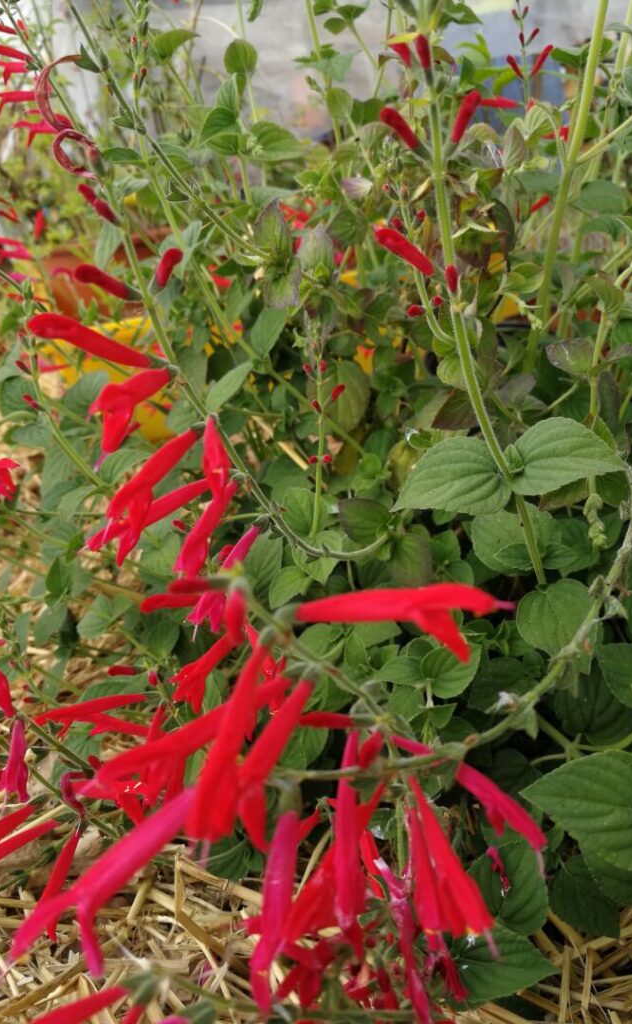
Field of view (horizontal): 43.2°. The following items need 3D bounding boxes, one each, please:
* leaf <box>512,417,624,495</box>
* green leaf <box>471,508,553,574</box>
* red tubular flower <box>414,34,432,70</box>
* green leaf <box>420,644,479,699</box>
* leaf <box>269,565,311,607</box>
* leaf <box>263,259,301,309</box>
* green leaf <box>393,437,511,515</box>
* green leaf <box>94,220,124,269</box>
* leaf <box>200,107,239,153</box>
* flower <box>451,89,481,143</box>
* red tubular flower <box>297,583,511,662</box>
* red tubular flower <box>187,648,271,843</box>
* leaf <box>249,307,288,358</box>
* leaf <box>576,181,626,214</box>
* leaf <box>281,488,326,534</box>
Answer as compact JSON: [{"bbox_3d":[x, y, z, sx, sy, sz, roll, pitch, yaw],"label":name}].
[{"bbox_3d":[0.103,-0.023,0.325,0.045,0.009,0.032,-7,55,-7],"label":"leaf"},{"bbox_3d":[0.094,0.014,0.385,0.036,0.009,0.038,19,55,14],"label":"green leaf"},{"bbox_3d":[0.038,-0.161,0.280,0.005,0.013,0.005,-16,-12,13],"label":"red tubular flower"},{"bbox_3d":[0.066,0.078,0.390,0.023,0.007,0.031,40,58,21],"label":"green leaf"},{"bbox_3d":[-0.014,0.039,0.420,0.018,0.007,0.024,31,63,26],"label":"leaf"},{"bbox_3d":[-0.019,-0.129,0.450,0.021,0.029,0.008,-10,-17,-3],"label":"leaf"},{"bbox_3d":[0.068,-0.018,0.400,0.061,0.011,0.041,-16,59,-3],"label":"green leaf"},{"bbox_3d":[-0.101,-0.130,0.390,0.014,0.026,0.006,11,-14,21],"label":"green leaf"},{"bbox_3d":[-0.080,-0.316,0.660,0.043,0.013,0.034,-41,62,-10],"label":"leaf"},{"bbox_3d":[0.054,-0.144,0.290,0.005,0.021,0.005,13,-11,34],"label":"flower"},{"bbox_3d":[0.021,0.026,0.195,0.053,0.020,0.012,2,22,-15],"label":"red tubular flower"},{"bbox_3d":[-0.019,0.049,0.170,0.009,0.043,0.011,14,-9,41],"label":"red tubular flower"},{"bbox_3d":[-0.029,-0.111,0.490,0.021,0.035,0.007,19,-16,19],"label":"leaf"},{"bbox_3d":[0.225,-0.248,0.630,0.041,0.010,0.030,-7,66,-3],"label":"leaf"},{"bbox_3d":[-0.007,0.000,0.500,0.029,0.008,0.032,-26,69,-11],"label":"leaf"}]

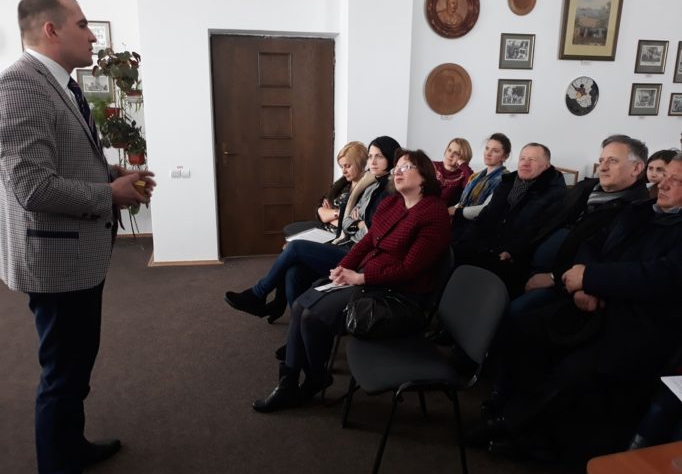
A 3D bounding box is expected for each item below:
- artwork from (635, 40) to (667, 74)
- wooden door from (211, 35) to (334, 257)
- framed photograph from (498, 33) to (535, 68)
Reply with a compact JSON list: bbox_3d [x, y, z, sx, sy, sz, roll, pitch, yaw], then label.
[{"bbox_3d":[3.316,-1.906,5.652,0.361,0.330,0.030,-2,13,-10],"label":"artwork"},{"bbox_3d":[-0.612,-0.807,5.062,1.109,2.051,0.060,-2,13,-10],"label":"wooden door"},{"bbox_3d":[1.793,-1.866,5.371,0.367,0.338,0.030,-2,13,-10],"label":"framed photograph"}]

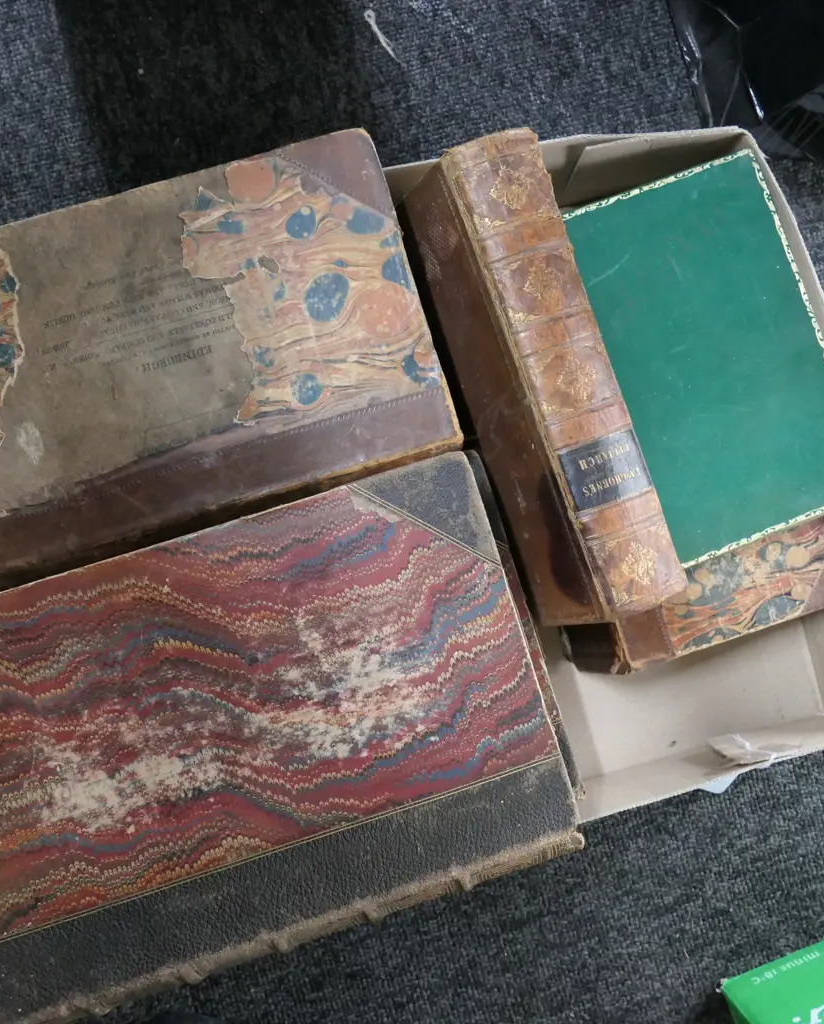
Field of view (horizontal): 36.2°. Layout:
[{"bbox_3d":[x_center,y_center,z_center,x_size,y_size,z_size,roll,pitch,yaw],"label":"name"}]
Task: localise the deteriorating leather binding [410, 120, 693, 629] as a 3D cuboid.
[{"bbox_3d":[0.061,-0.058,0.607,0.042,0.098,0.222,-19,88,-13],"label":"deteriorating leather binding"}]

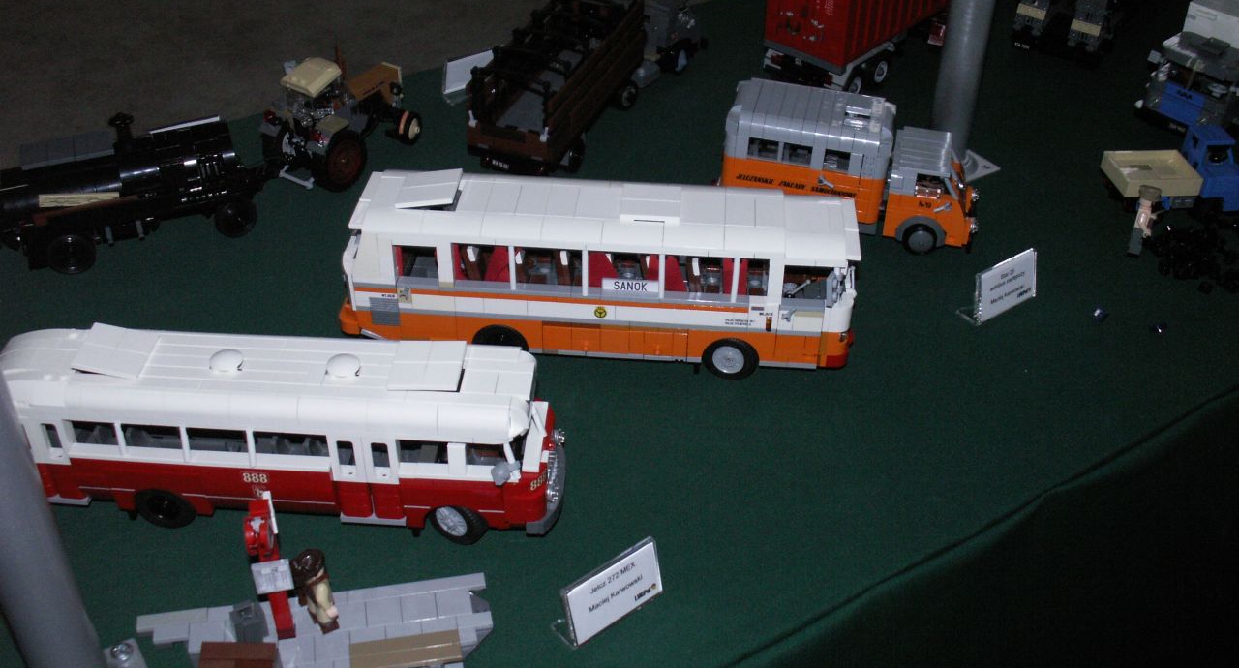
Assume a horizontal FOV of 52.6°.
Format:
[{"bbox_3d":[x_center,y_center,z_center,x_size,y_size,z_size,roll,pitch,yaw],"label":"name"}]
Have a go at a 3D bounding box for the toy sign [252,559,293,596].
[{"bbox_3d":[-0.144,0.100,0.522,0.016,0.016,0.004,-8,38,-13],"label":"toy sign"}]

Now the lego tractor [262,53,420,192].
[{"bbox_3d":[-0.198,-0.155,0.877,0.059,0.080,0.112,22,42,25],"label":"lego tractor"}]

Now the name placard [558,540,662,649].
[{"bbox_3d":[-0.004,0.115,0.569,0.053,0.031,0.016,-26,46,-32],"label":"name placard"}]

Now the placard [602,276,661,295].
[{"bbox_3d":[0.006,-0.026,0.690,0.032,0.009,0.004,3,37,1],"label":"placard"}]

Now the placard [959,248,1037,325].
[{"bbox_3d":[0.233,-0.031,0.762,0.056,0.033,0.015,-22,44,-28],"label":"placard"}]

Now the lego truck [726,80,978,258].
[{"bbox_3d":[0.155,-0.112,0.824,0.170,0.083,0.074,10,38,10],"label":"lego truck"}]

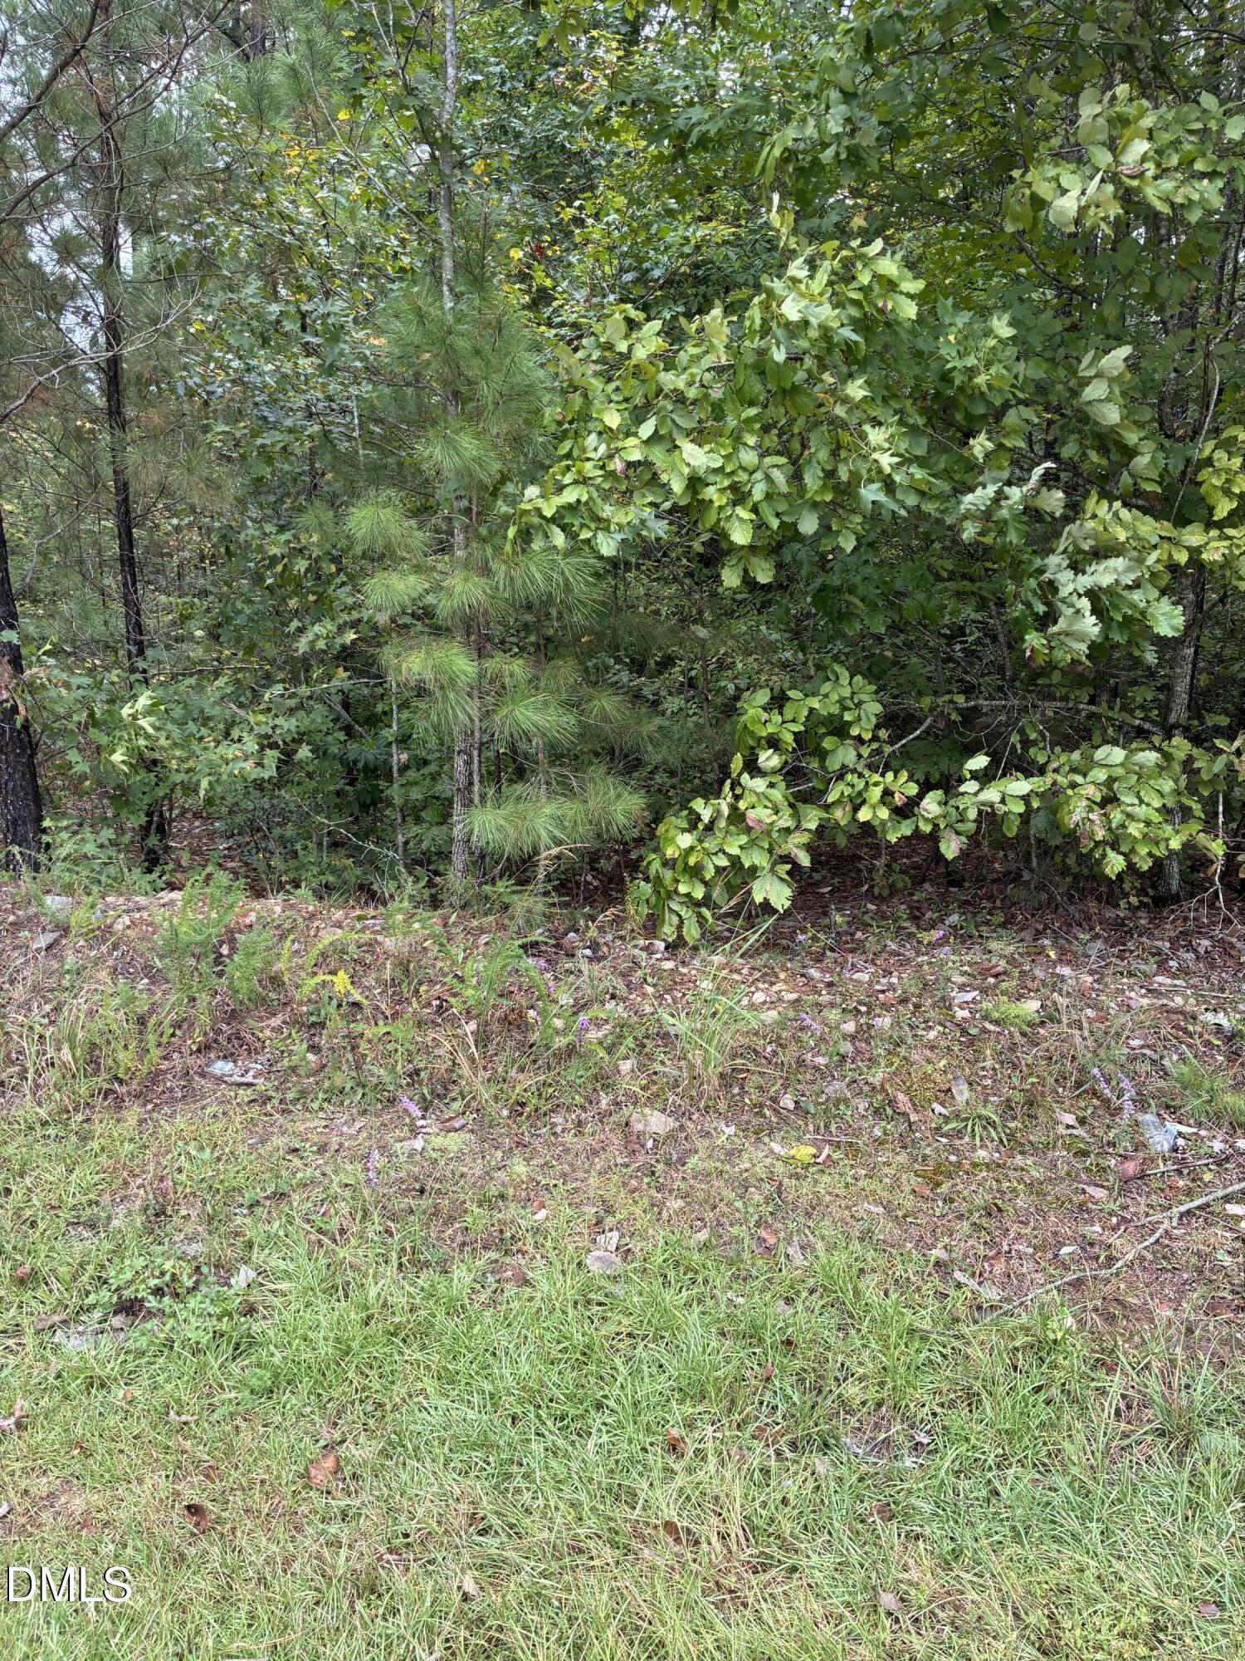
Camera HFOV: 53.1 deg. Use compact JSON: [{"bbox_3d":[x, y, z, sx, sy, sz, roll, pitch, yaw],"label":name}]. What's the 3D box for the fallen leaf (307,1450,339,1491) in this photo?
[{"bbox_3d":[-0.589,1.258,2.450,0.055,0.027,0.088,3,9,18],"label":"fallen leaf"}]

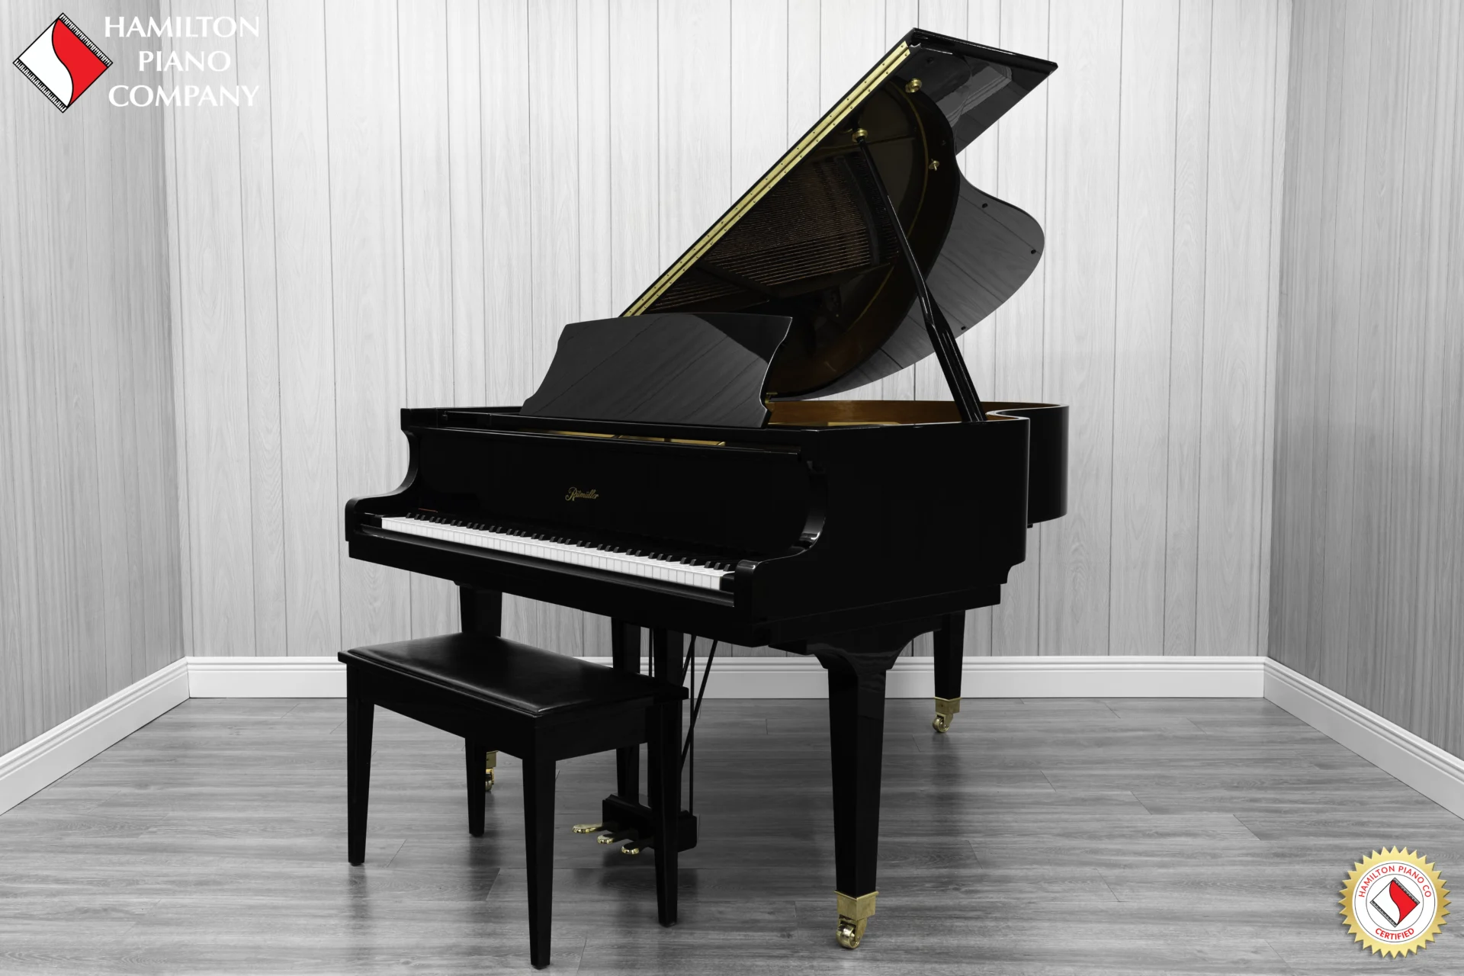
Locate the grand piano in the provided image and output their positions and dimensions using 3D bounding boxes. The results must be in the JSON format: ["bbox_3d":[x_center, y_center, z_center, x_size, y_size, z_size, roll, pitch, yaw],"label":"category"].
[{"bbox_3d":[0.263,-0.082,3.486,1.910,1.735,1.480,-5,7,-41],"label":"grand piano"}]

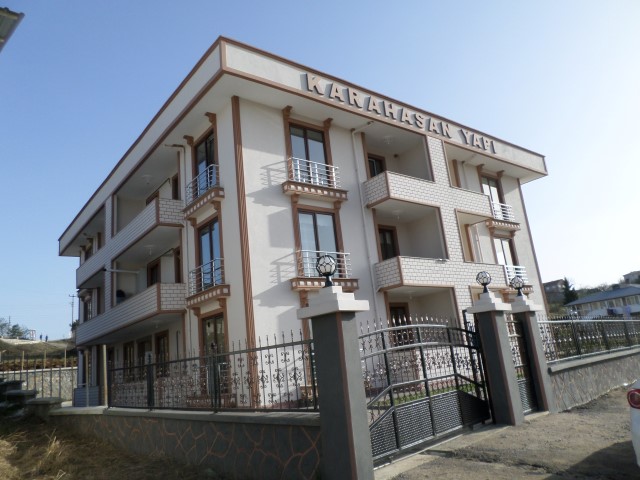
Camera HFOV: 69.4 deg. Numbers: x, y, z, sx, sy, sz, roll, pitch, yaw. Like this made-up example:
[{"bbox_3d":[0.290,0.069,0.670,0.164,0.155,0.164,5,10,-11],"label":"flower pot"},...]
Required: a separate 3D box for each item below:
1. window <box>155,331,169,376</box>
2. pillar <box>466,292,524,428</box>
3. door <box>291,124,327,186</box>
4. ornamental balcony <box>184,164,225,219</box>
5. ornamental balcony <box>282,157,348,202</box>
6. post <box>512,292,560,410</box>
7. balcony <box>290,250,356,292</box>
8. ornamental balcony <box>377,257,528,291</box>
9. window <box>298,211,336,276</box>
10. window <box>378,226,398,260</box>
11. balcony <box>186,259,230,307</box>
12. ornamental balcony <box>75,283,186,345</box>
[{"bbox_3d":[-6.199,4.498,18.174,0.128,1.669,1.337,5,-17,-38],"label":"window"},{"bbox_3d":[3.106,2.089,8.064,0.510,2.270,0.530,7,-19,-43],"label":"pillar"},{"bbox_3d":[-0.311,-2.691,15.255,1.519,2.215,0.118,5,-17,-38],"label":"door"},{"bbox_3d":[-3.803,-1.504,14.916,0.342,1.134,2.408,5,-17,-38],"label":"ornamental balcony"},{"bbox_3d":[-0.116,-1.909,14.892,2.418,1.134,0.342,5,-17,-38],"label":"ornamental balcony"},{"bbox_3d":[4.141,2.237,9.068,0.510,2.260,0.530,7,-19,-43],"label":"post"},{"bbox_3d":[0.195,0.966,14.191,2.418,1.134,0.342,5,-17,-38],"label":"balcony"},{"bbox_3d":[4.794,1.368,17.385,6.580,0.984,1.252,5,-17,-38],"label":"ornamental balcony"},{"bbox_3d":[0.006,0.164,14.567,1.541,2.300,0.118,5,-17,-38],"label":"window"},{"bbox_3d":[2.747,0.629,17.669,0.963,2.290,0.128,5,-17,-38],"label":"window"},{"bbox_3d":[-3.492,1.370,14.216,0.342,1.134,2.408,5,-17,-38],"label":"balcony"},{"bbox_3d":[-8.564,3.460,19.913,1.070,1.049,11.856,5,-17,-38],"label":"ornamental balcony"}]

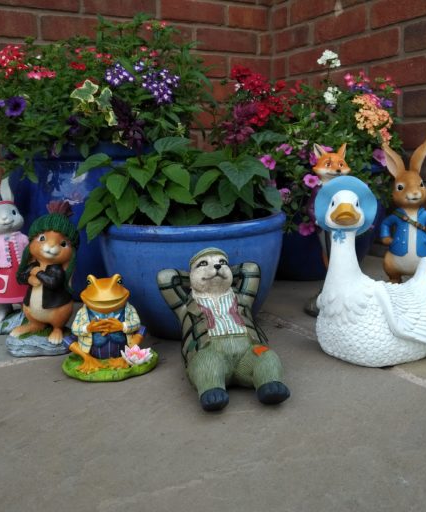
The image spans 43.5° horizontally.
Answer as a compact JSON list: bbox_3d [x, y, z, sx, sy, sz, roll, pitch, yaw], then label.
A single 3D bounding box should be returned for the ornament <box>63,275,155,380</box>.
[{"bbox_3d":[-0.143,0.089,0.733,0.130,0.128,0.108,-3,12,-10],"label":"ornament"}]

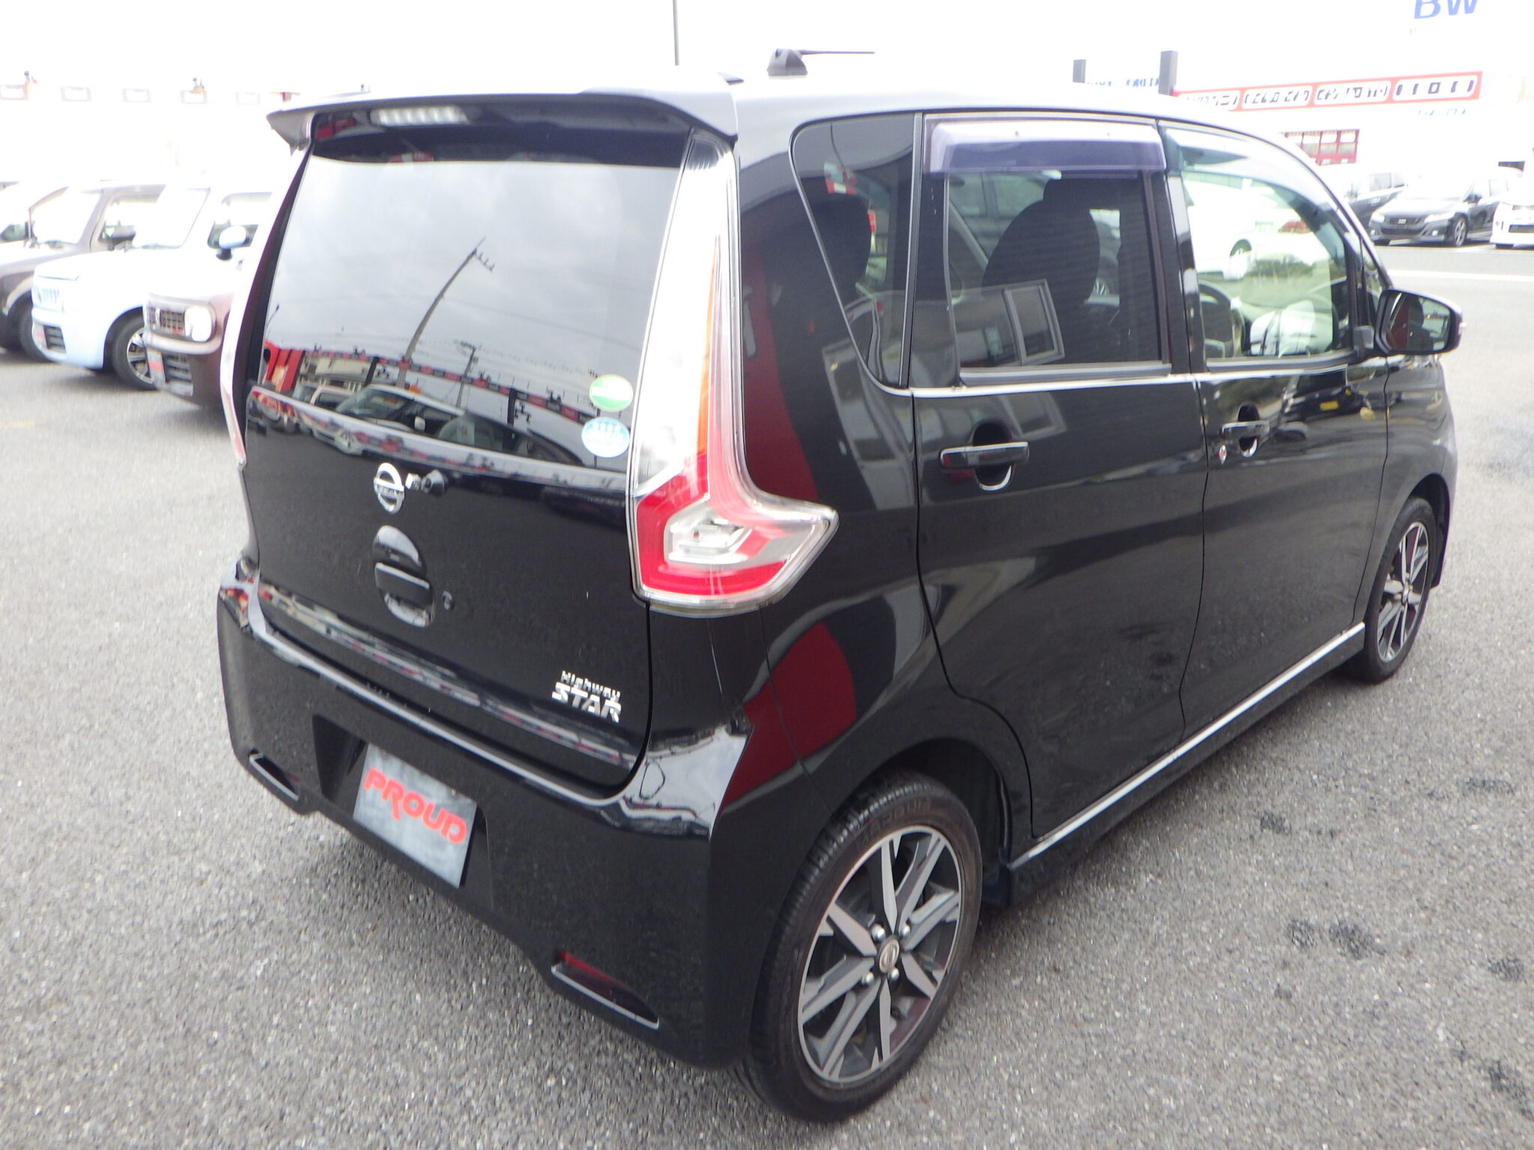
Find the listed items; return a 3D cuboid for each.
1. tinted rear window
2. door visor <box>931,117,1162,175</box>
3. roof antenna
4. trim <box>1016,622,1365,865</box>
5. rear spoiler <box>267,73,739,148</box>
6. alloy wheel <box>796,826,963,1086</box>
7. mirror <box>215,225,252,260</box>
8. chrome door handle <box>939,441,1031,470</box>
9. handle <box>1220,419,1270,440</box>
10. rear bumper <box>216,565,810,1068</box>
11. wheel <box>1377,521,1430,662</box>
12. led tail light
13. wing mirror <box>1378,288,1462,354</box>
[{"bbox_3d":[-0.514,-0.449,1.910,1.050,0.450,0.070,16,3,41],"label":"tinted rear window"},{"bbox_3d":[0.460,-0.677,1.960,0.055,0.085,0.720,15,23,41],"label":"door visor"},{"bbox_3d":[0.117,-1.007,2.462,0.045,0.065,0.300,15,23,41],"label":"roof antenna"},{"bbox_3d":[1.018,0.313,2.765,0.030,0.032,1.720,15,23,41],"label":"trim"},{"bbox_3d":[-0.474,-0.702,1.899,1.200,0.110,0.210,15,23,41],"label":"rear spoiler"},{"bbox_3d":[0.137,0.572,1.958,0.140,0.415,0.415,16,23,41],"label":"alloy wheel"},{"bbox_3d":[-3.880,-2.424,9.028,0.240,0.245,0.140,15,23,41],"label":"mirror"},{"bbox_3d":[0.319,-0.175,1.822,0.047,0.036,0.220,16,18,41],"label":"chrome door handle"},{"bbox_3d":[0.964,-0.292,2.501,0.047,0.036,0.220,16,18,41],"label":"handle"},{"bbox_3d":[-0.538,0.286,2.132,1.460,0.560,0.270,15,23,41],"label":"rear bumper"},{"bbox_3d":[1.806,0.040,3.650,0.130,0.410,0.410,15,23,41],"label":"wheel"},{"bbox_3d":[-0.053,-0.249,1.565,0.205,0.590,0.235,16,23,41],"label":"led tail light"},{"bbox_3d":[1.478,-0.573,2.813,0.178,0.142,0.105,16,23,41],"label":"wing mirror"}]

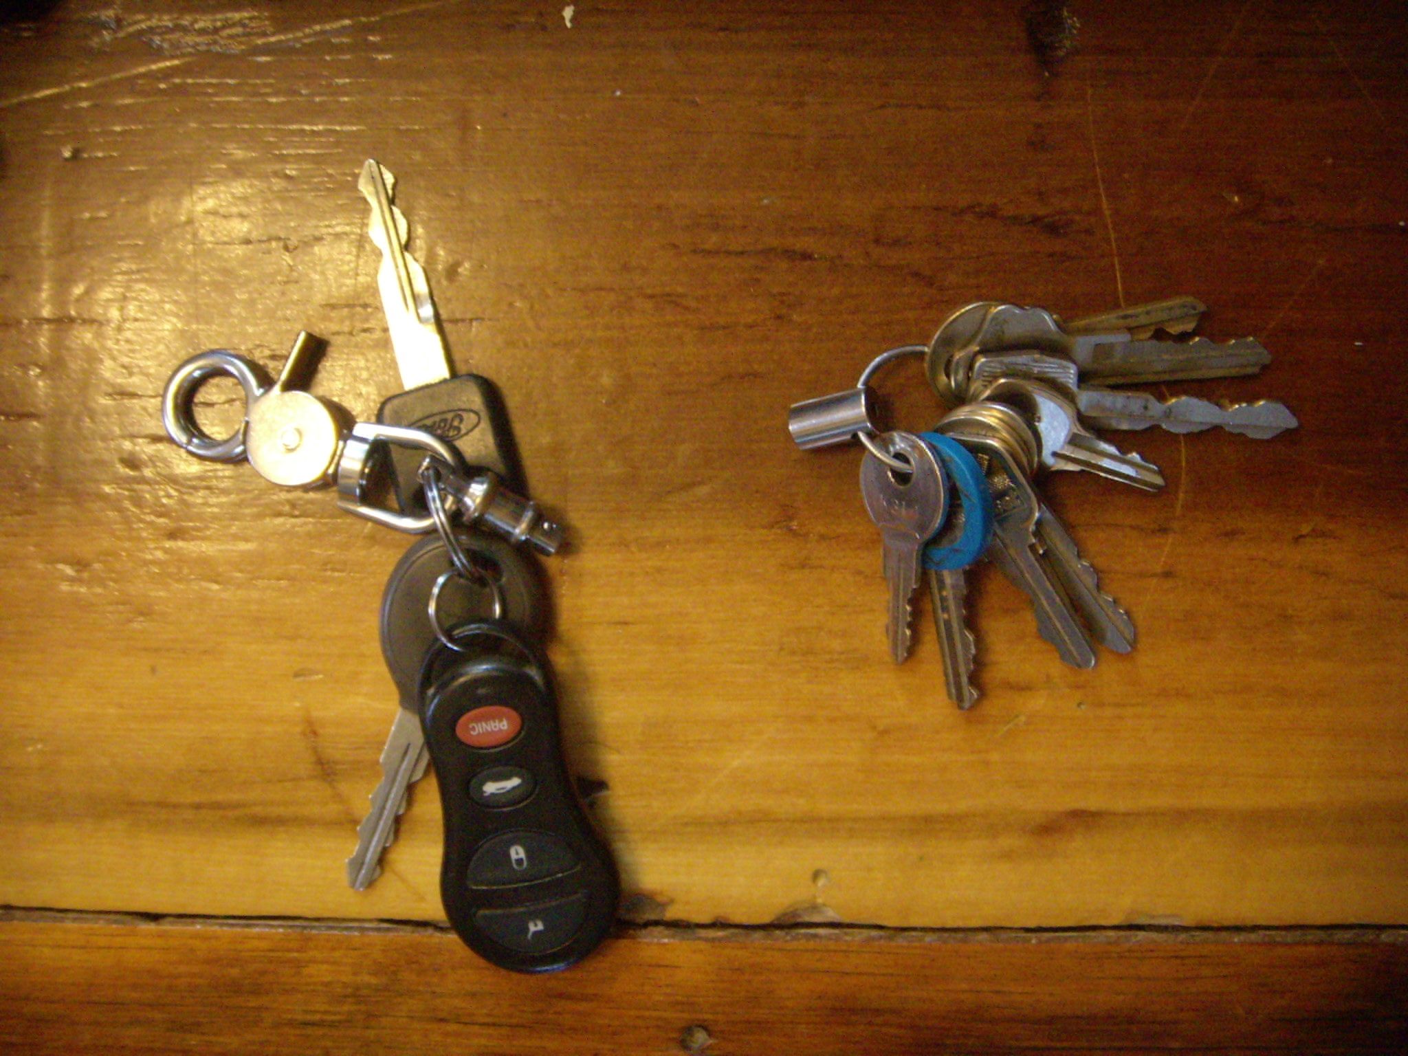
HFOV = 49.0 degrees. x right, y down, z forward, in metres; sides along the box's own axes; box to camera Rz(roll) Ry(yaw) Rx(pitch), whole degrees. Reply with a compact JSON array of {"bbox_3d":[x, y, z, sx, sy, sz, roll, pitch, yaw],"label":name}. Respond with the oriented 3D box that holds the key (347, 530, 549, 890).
[{"bbox_3d":[-0.056,0.037,0.312,0.034,0.008,0.076,20,88,2],"label":"key"}]

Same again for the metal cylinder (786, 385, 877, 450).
[{"bbox_3d":[0.026,-0.022,0.315,0.016,0.009,0.009,-13,85,18],"label":"metal cylinder"}]

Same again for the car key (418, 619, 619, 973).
[{"bbox_3d":[-0.038,0.053,0.305,0.034,0.013,0.070,-12,91,-1],"label":"car key"}]

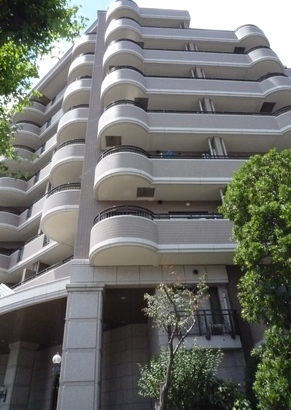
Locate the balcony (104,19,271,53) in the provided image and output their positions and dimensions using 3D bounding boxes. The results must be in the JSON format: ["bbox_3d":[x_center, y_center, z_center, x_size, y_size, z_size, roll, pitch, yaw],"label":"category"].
[{"bbox_3d":[2.814,-10.778,19.224,10.650,1.500,1.600,0,-36,-4],"label":"balcony"}]

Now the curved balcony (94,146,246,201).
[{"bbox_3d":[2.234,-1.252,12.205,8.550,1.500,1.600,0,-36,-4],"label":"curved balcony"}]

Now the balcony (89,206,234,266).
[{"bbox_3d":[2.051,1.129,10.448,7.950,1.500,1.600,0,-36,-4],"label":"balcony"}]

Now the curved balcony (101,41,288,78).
[{"bbox_3d":[2.881,-8.396,17.485,10.550,1.500,1.600,0,-36,-4],"label":"curved balcony"}]

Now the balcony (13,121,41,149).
[{"bbox_3d":[-10.151,-5.918,25.025,2.800,1.500,2.100,0,-36,-4],"label":"balcony"}]

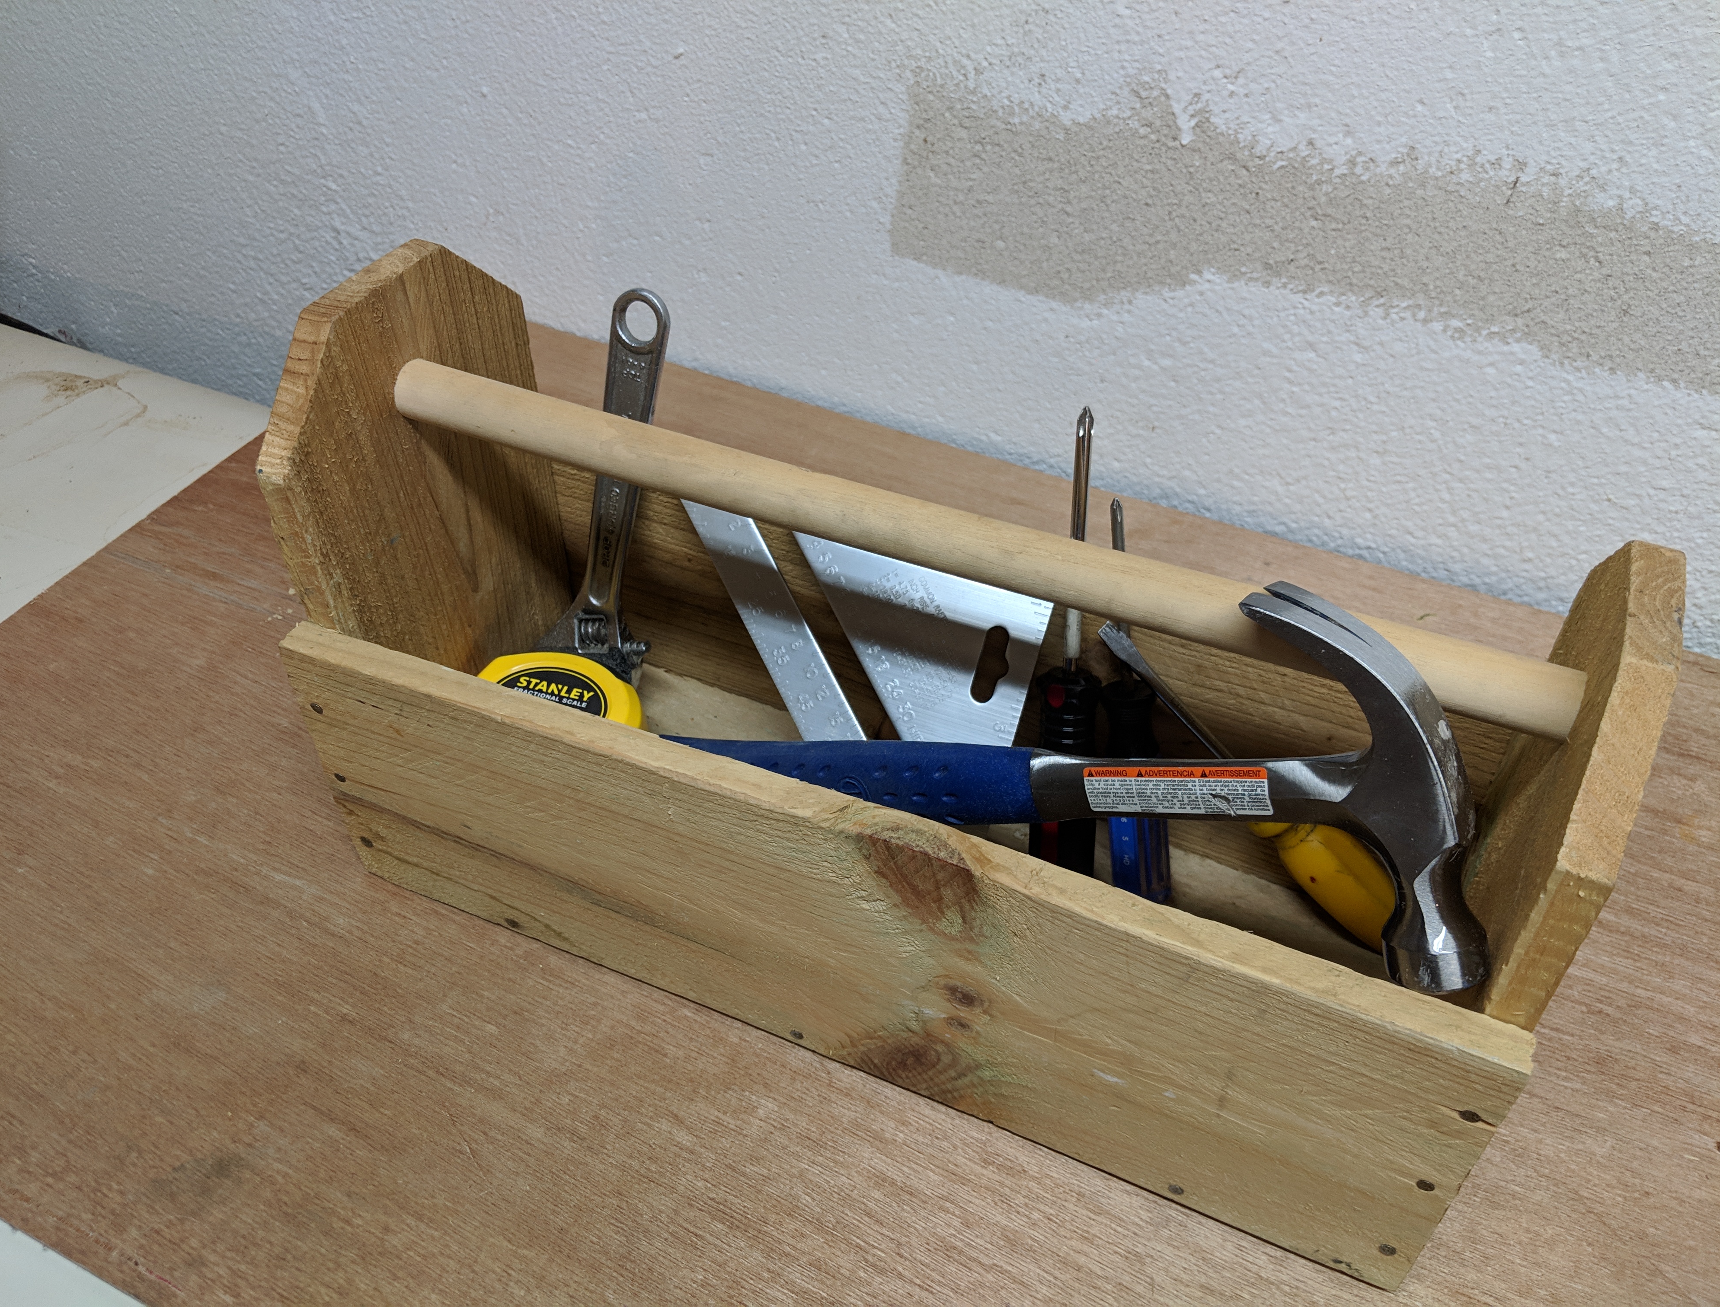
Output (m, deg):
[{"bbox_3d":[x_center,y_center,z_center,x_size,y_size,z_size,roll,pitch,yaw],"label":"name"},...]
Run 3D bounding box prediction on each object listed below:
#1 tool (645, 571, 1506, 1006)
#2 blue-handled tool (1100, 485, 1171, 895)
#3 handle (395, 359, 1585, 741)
[{"bbox_3d":[0.037,0.044,0.484,0.343,0.123,0.031,-3,10,40],"label":"tool"},{"bbox_3d":[0.108,0.021,0.542,0.026,0.173,0.026,4,26,28],"label":"blue-handled tool"},{"bbox_3d":[0.018,-0.042,0.454,0.421,0.021,0.021,17,45,18],"label":"handle"}]

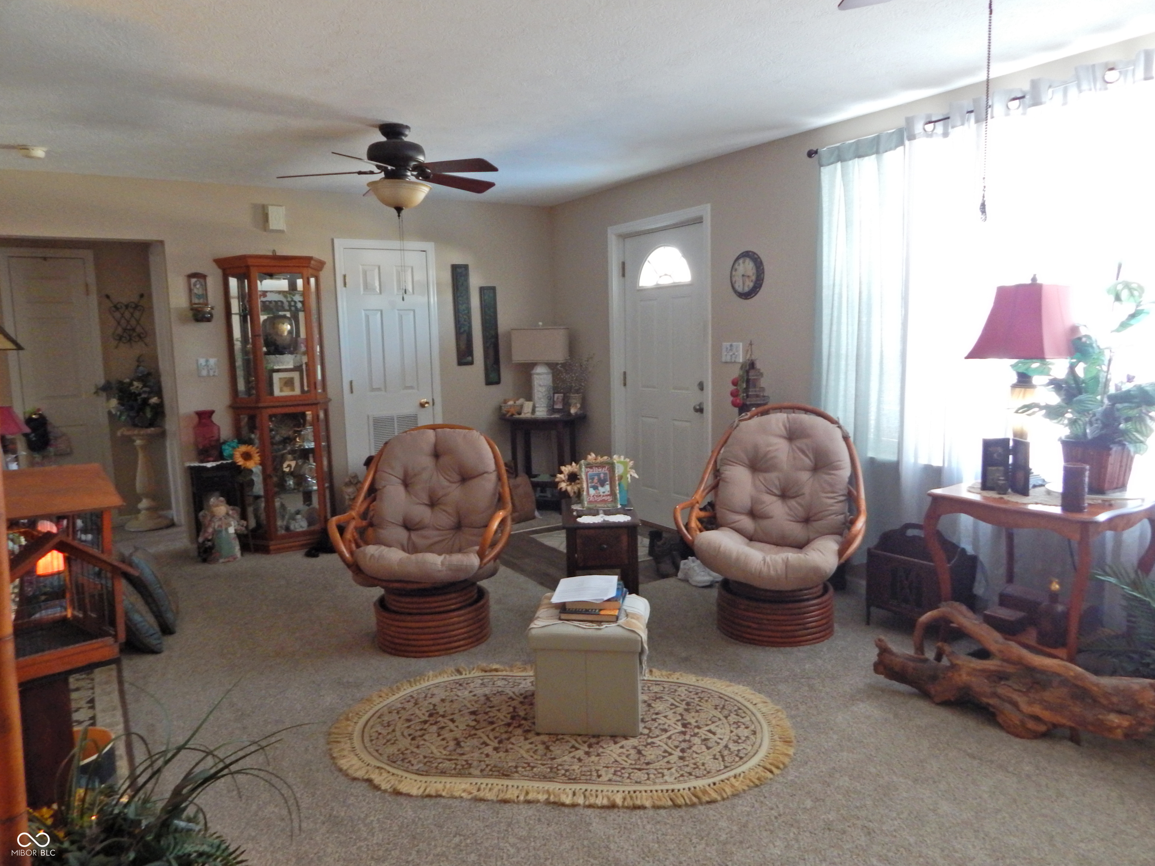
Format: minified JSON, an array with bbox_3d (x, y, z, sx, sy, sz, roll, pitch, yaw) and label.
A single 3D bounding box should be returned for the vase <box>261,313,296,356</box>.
[{"bbox_3d":[-1.975,-0.652,4.857,0.215,0.270,0.205,-7,9,-34],"label":"vase"}]

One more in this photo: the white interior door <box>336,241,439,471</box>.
[{"bbox_3d":[-1.365,-0.361,5.547,0.680,2.060,0.070,-7,10,-32],"label":"white interior door"}]

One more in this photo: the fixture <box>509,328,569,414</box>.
[{"bbox_3d":[-0.284,-0.495,5.825,0.440,0.710,0.270,-1,9,5],"label":"fixture"}]

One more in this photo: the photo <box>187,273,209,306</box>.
[{"bbox_3d":[-2.415,-0.917,4.676,0.110,0.205,0.035,-7,9,-34],"label":"photo"}]

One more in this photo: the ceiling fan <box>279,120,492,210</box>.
[{"bbox_3d":[-0.873,-1.282,3.584,1.100,0.400,1.100,-1,9,0],"label":"ceiling fan"}]

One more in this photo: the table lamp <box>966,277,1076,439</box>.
[{"bbox_3d":[1.723,-0.177,2.840,0.330,0.820,0.330,-7,10,-32],"label":"table lamp"}]

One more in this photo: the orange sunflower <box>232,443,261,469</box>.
[{"bbox_3d":[-2.120,0.149,4.712,0.165,0.165,0.060,-3,8,-14],"label":"orange sunflower"}]

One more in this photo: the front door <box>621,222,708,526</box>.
[{"bbox_3d":[0.603,-0.338,5.115,0.050,2.030,0.870,-7,10,-32],"label":"front door"}]

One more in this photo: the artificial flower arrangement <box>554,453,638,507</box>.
[{"bbox_3d":[0.092,0.215,3.470,0.390,0.250,0.250,-1,8,0],"label":"artificial flower arrangement"}]

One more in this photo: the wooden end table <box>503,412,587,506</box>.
[{"bbox_3d":[-0.287,0.244,5.849,0.700,0.730,0.370,-1,8,4],"label":"wooden end table"}]

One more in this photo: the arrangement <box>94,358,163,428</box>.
[{"bbox_3d":[-3.297,-0.298,5.414,0.430,0.530,0.400,-7,9,-34],"label":"arrangement"}]

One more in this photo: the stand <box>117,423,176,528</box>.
[{"bbox_3d":[-3.321,0.334,5.636,0.380,0.760,0.380,-7,10,-32],"label":"stand"}]

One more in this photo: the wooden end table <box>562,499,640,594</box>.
[{"bbox_3d":[0.115,0.640,3.420,0.335,0.570,0.520,-1,8,2],"label":"wooden end table"}]

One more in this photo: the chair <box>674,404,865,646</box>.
[{"bbox_3d":[0.989,0.407,3.547,0.800,1.010,0.860,2,9,23],"label":"chair"}]

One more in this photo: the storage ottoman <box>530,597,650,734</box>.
[{"bbox_3d":[0.050,0.834,2.700,0.385,0.380,0.380,-1,8,6],"label":"storage ottoman"}]

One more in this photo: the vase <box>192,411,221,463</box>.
[{"bbox_3d":[-2.395,0.020,4.747,0.190,0.350,0.190,-7,10,-32],"label":"vase"}]

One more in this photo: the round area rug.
[{"bbox_3d":[-0.067,1.033,2.617,1.642,0.015,0.919,-1,8,7],"label":"round area rug"}]

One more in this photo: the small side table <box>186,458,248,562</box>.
[{"bbox_3d":[-2.349,0.493,4.840,0.340,0.630,0.280,-7,10,-32],"label":"small side table"}]

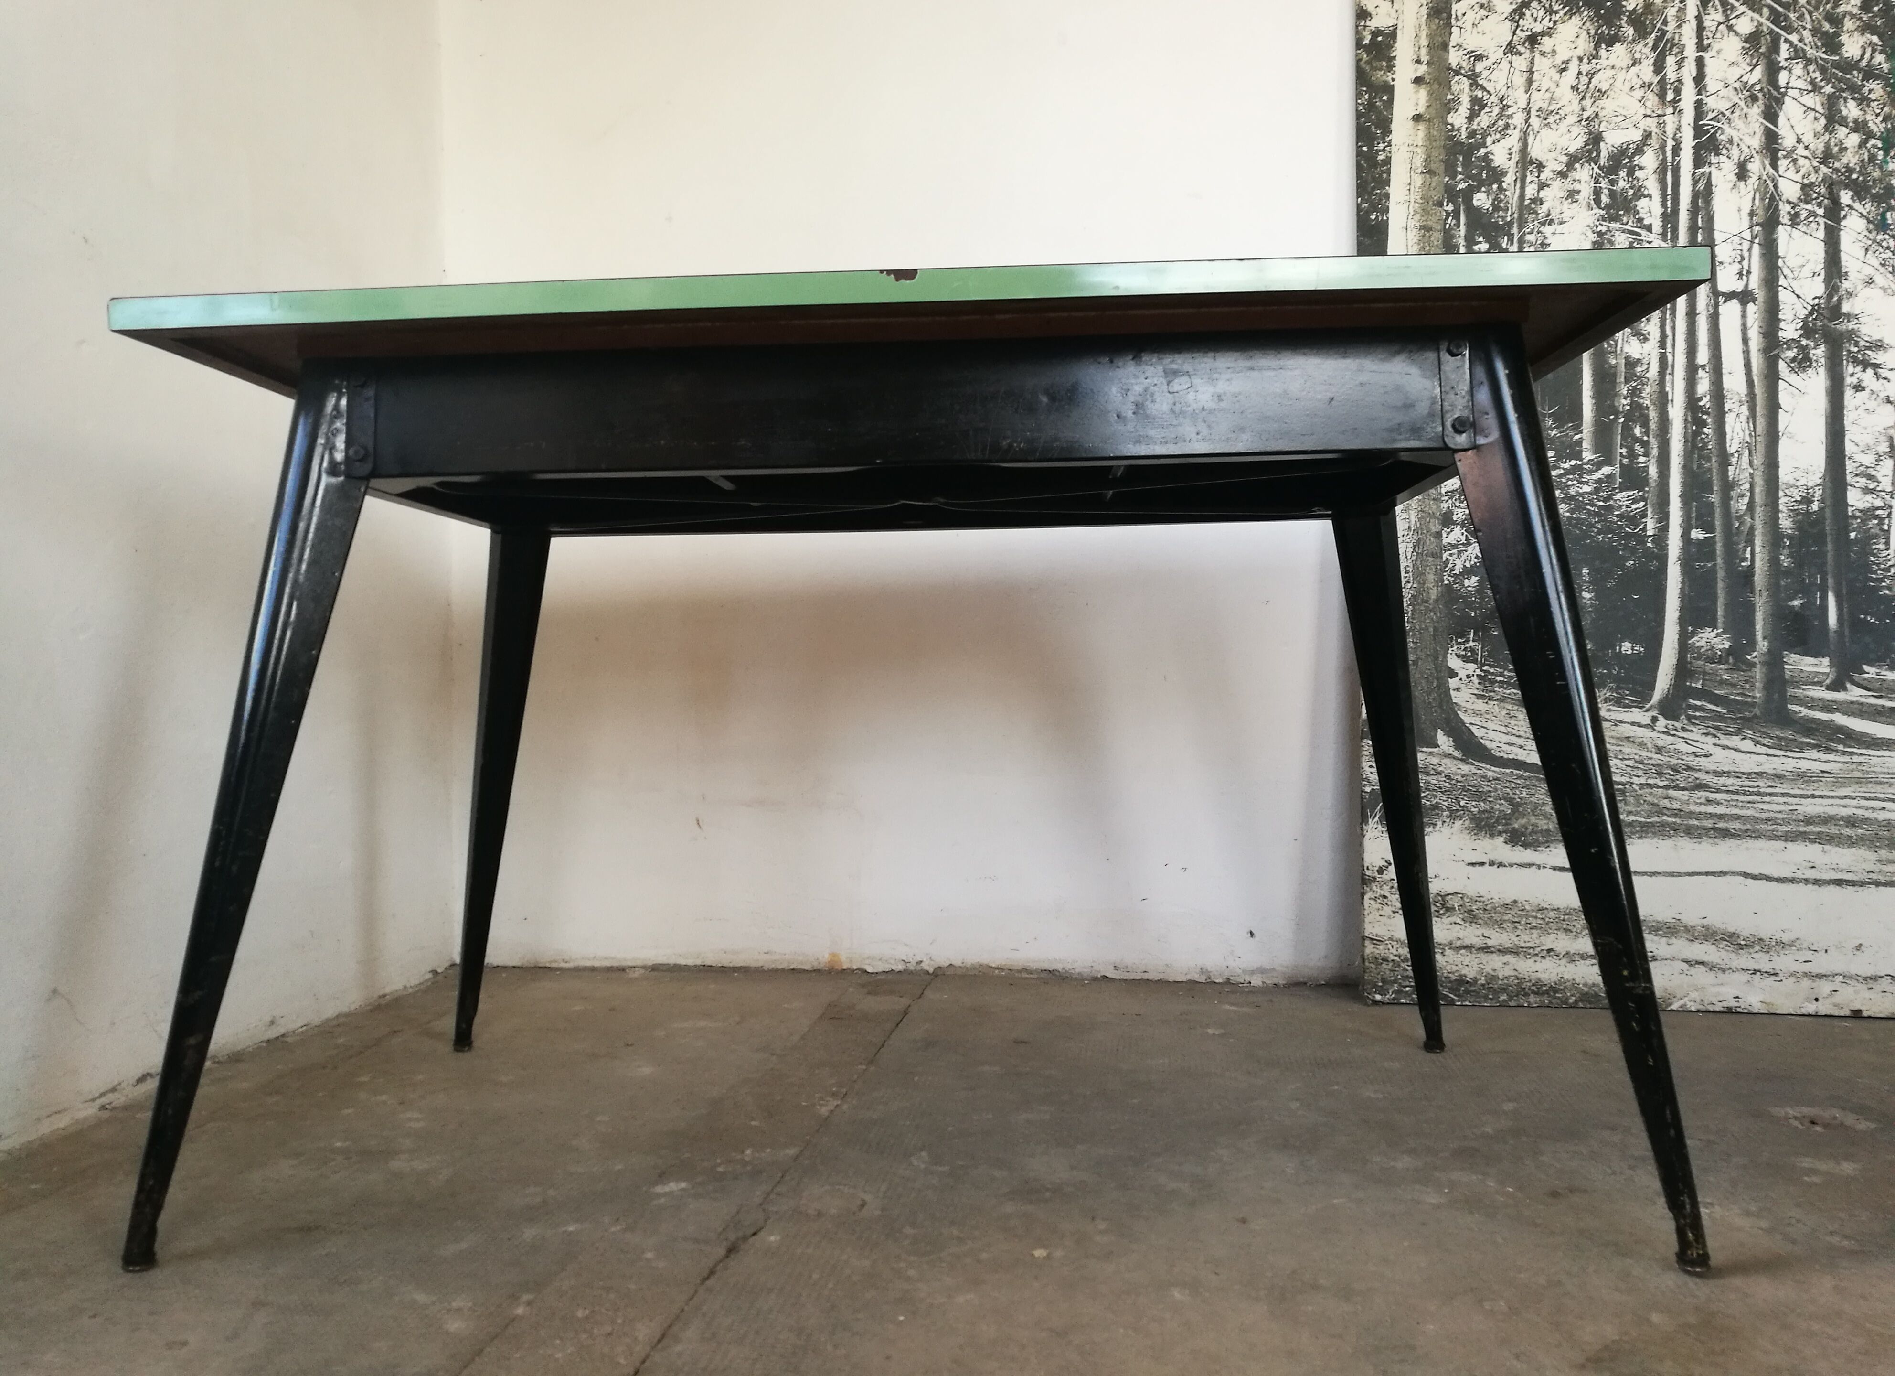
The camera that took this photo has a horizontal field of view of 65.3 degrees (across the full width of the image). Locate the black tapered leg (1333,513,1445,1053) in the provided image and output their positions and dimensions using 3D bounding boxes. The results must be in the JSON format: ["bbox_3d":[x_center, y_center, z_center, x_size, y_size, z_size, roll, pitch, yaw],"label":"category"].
[{"bbox_3d":[0.501,0.071,1.674,0.067,0.728,0.071,-10,8,3],"label":"black tapered leg"}]

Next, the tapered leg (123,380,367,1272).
[{"bbox_3d":[-0.550,0.091,1.182,0.067,0.730,0.071,9,-8,3],"label":"tapered leg"}]

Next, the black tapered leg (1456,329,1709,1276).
[{"bbox_3d":[0.474,0.073,1.131,0.067,0.728,0.071,-10,-9,3],"label":"black tapered leg"}]

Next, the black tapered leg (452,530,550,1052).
[{"bbox_3d":[-0.523,0.089,1.725,0.067,0.730,0.071,9,9,3],"label":"black tapered leg"}]

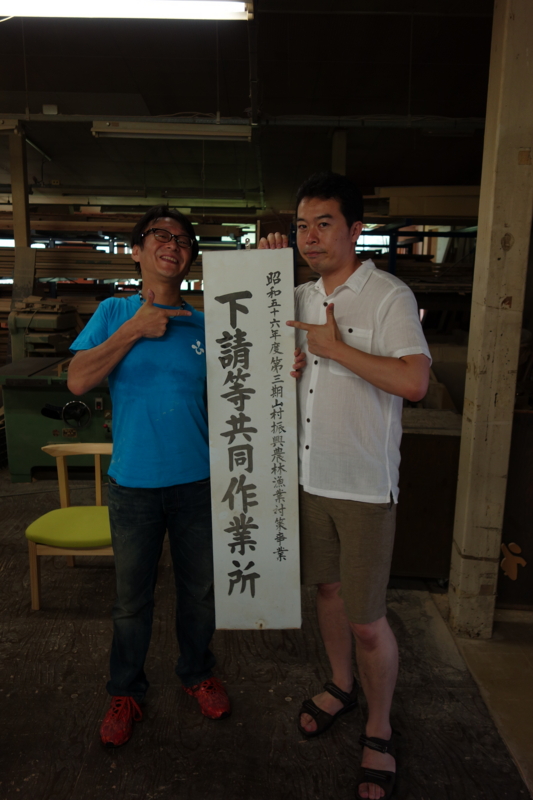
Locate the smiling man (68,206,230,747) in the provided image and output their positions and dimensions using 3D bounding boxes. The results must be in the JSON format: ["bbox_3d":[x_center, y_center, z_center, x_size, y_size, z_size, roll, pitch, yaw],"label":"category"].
[{"bbox_3d":[-0.374,0.252,2.215,0.540,1.730,0.420,0,11,-4],"label":"smiling man"}]

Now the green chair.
[{"bbox_3d":[-0.854,0.591,3.235,0.550,0.660,0.530,1,11,-2],"label":"green chair"}]

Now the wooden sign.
[{"bbox_3d":[-0.037,0.130,1.972,0.260,1.127,0.025,-1,5,2],"label":"wooden sign"}]

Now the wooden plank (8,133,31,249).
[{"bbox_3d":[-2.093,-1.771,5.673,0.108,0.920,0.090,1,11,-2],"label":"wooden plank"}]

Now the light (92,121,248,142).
[{"bbox_3d":[-0.733,-2.087,5.179,1.240,0.110,0.130,0,11,-3],"label":"light"}]

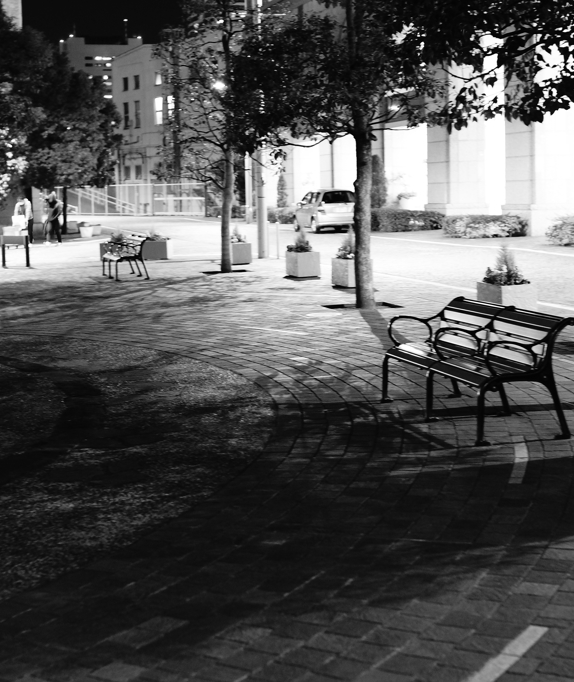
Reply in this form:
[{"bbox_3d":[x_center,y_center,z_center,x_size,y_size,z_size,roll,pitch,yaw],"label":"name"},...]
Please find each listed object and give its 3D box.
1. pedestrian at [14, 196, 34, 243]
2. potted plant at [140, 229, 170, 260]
[{"bbox_3d":[-8.204,-3.738,39.968,0.520,1.600,0.550,4,8,37],"label":"pedestrian"},{"bbox_3d":[-3.148,-2.319,30.618,0.754,0.743,0.432,1,7,16],"label":"potted plant"}]

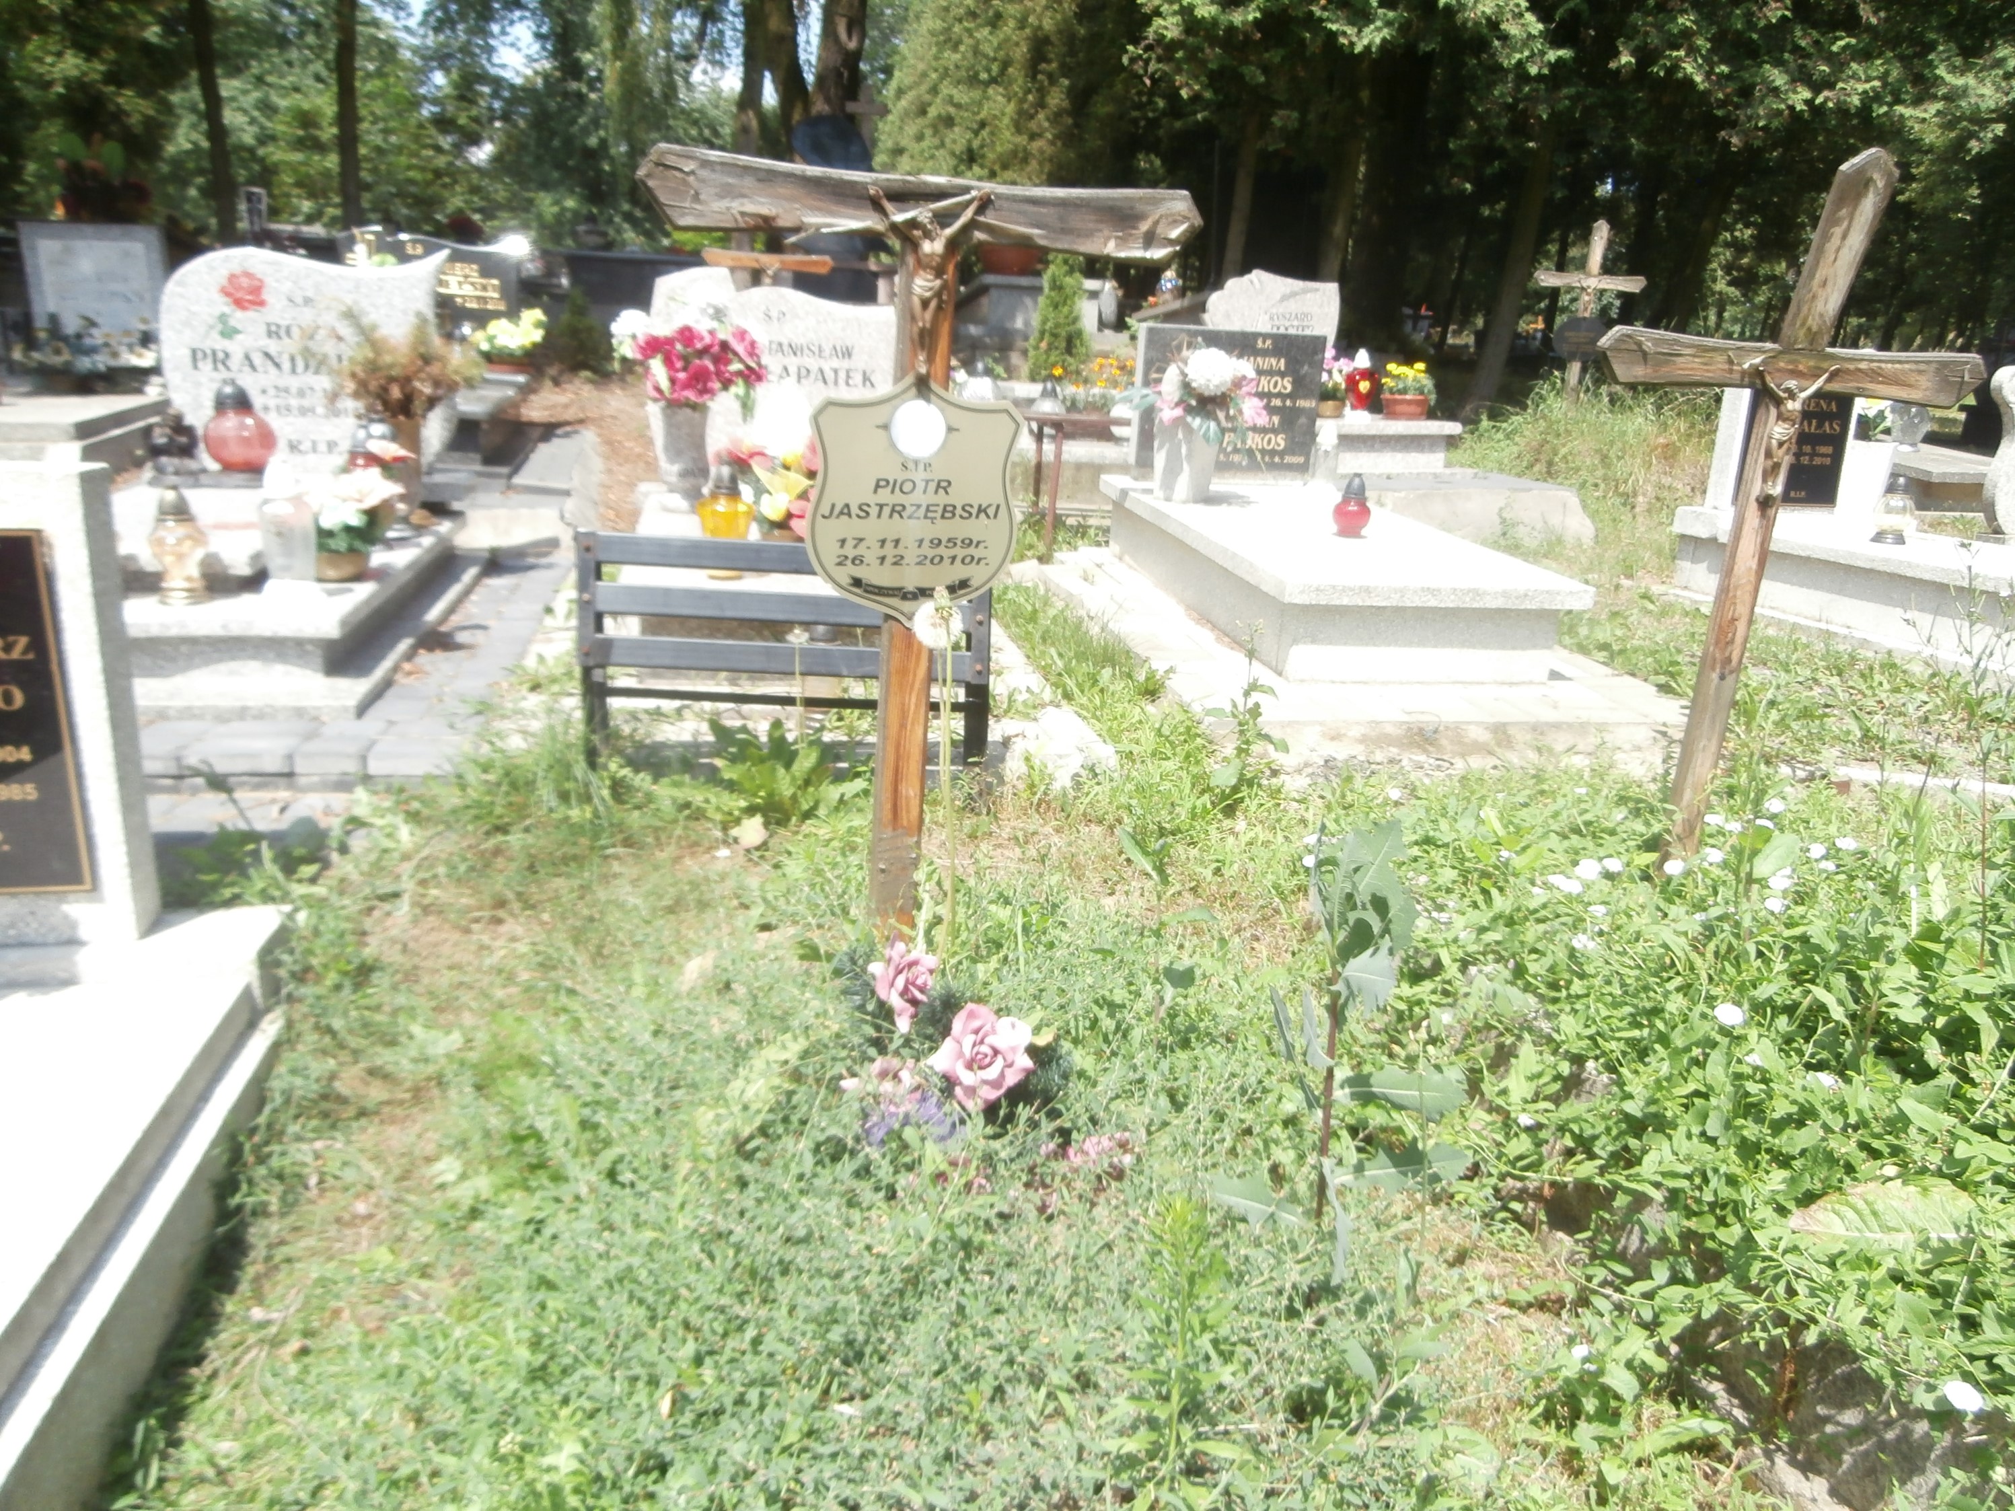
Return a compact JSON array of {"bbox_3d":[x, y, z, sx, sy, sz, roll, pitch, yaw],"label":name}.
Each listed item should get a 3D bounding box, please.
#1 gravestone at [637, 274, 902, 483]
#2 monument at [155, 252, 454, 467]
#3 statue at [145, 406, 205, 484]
[{"bbox_3d":[-0.848,-1.352,5.051,0.893,0.739,0.120,0,19,-11],"label":"gravestone"},{"bbox_3d":[-2.378,-1.333,4.784,0.893,0.728,0.120,0,19,-11],"label":"monument"},{"bbox_3d":[-2.754,-1.036,4.600,0.180,0.229,0.152,0,19,-11],"label":"statue"}]

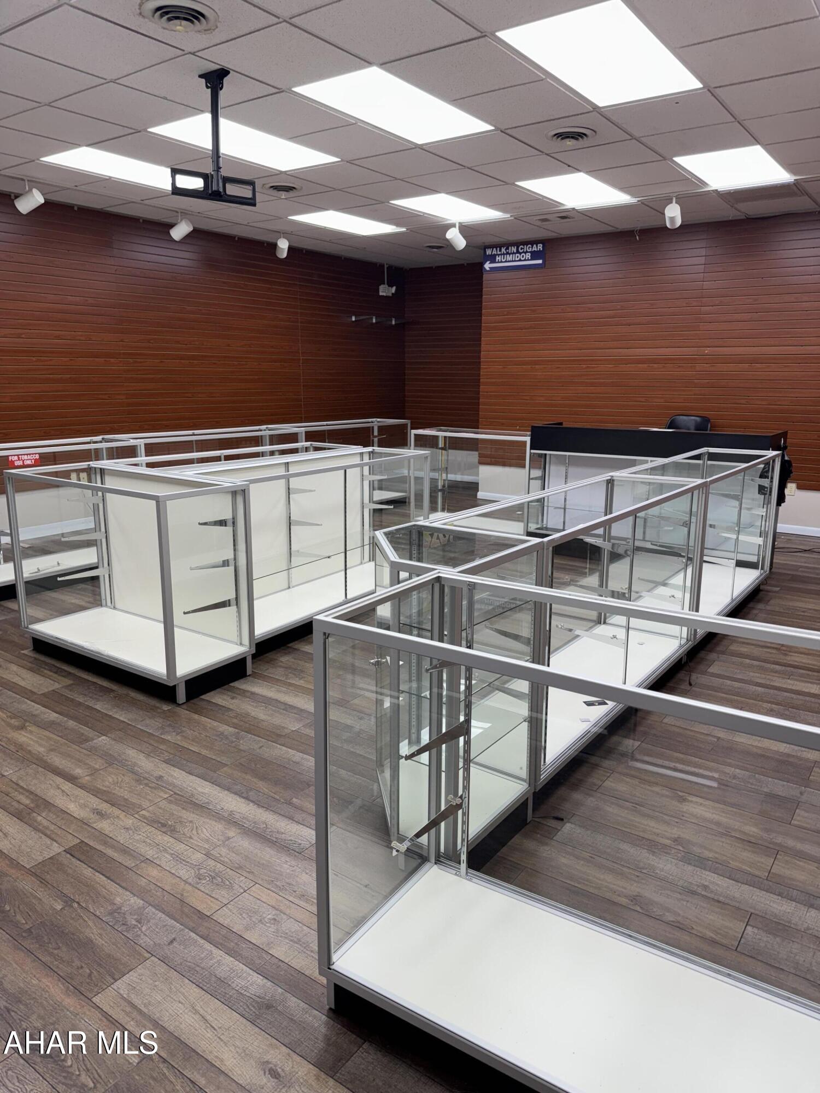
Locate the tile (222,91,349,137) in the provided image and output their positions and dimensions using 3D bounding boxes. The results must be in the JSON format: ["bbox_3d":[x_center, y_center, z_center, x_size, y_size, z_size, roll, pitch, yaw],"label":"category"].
[{"bbox_3d":[-0.726,-2.488,4.386,0.600,0.020,0.600,10,16,35],"label":"tile"}]

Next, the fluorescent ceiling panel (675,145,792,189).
[{"bbox_3d":[2.361,-2.733,5.516,0.600,0.050,1.200,10,16,35],"label":"fluorescent ceiling panel"}]

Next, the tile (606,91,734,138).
[{"bbox_3d":[1.474,-2.460,4.319,0.600,0.020,0.600,10,16,35],"label":"tile"}]

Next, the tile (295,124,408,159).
[{"bbox_3d":[-0.374,-2.604,4.870,0.600,0.020,0.600,10,16,35],"label":"tile"}]

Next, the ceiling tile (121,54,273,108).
[{"bbox_3d":[-1.087,-2.380,3.911,0.600,0.022,0.600,10,16,35],"label":"ceiling tile"}]

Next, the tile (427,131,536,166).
[{"bbox_3d":[0.477,-2.629,5.006,0.600,0.020,0.600,10,16,35],"label":"tile"}]

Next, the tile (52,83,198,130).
[{"bbox_3d":[-1.581,-2.467,4.251,0.600,0.020,0.600,10,16,35],"label":"tile"}]

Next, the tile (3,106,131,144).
[{"bbox_3d":[-2.075,-2.549,4.606,0.600,0.022,0.600,10,16,35],"label":"tile"}]

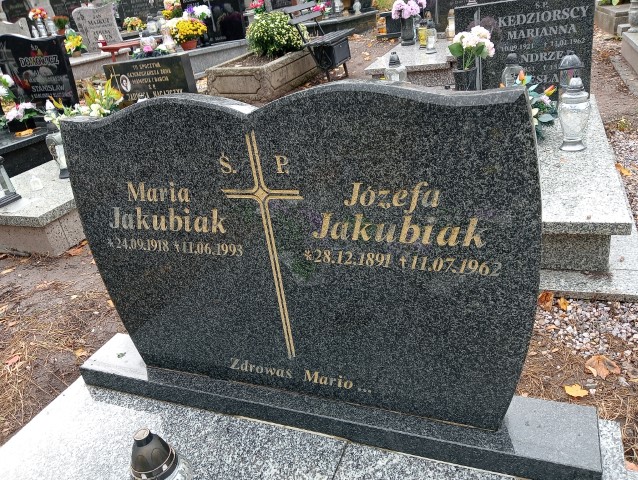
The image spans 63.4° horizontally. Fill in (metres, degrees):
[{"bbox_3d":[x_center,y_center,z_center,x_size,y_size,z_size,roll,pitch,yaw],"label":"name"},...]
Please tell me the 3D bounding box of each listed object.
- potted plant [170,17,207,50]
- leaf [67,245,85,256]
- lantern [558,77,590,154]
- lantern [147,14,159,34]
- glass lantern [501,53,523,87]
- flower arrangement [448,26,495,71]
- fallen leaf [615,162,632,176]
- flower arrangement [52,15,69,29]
[{"bbox_3d":[-1.970,-3.110,7.800,0.520,0.460,0.480,-14,27,-8],"label":"potted plant"},{"bbox_3d":[-1.240,0.048,2.621,0.100,0.025,0.090,3,29,23],"label":"leaf"},{"bbox_3d":[1.170,-0.579,2.366,0.145,0.330,0.145,2,28,23],"label":"lantern"},{"bbox_3d":[-3.062,-3.954,9.500,0.180,0.340,0.180,-15,27,-11],"label":"lantern"},{"bbox_3d":[1.153,-0.936,3.082,0.135,0.345,0.135,2,28,23],"label":"glass lantern"},{"bbox_3d":[0.833,-1.049,2.830,0.240,0.220,0.210,3,29,23],"label":"flower arrangement"},{"bbox_3d":[1.577,-0.374,2.674,0.075,0.025,0.120,2,28,23],"label":"fallen leaf"},{"bbox_3d":[-4.395,-3.713,8.800,0.260,0.260,0.260,2,28,23],"label":"flower arrangement"}]

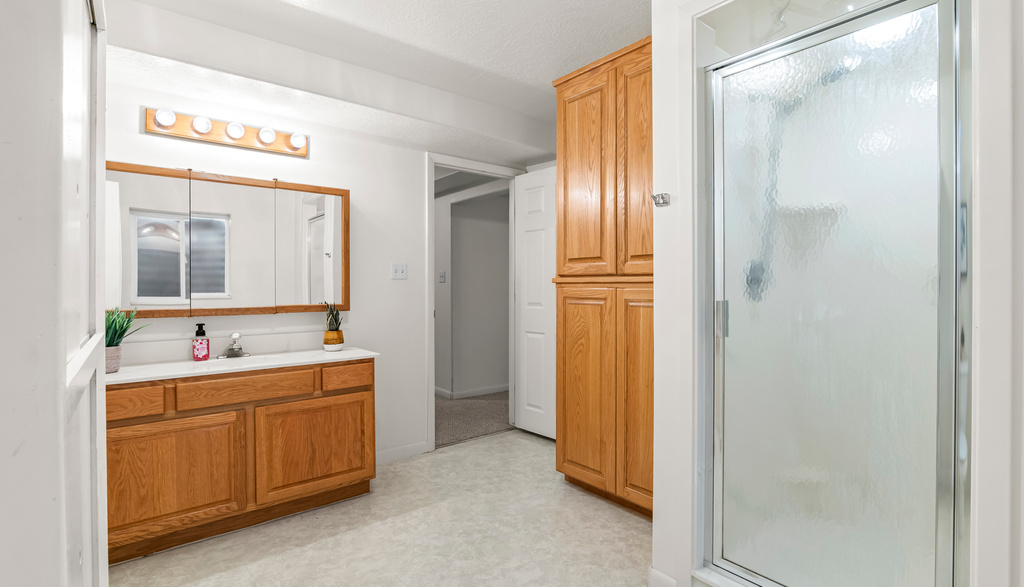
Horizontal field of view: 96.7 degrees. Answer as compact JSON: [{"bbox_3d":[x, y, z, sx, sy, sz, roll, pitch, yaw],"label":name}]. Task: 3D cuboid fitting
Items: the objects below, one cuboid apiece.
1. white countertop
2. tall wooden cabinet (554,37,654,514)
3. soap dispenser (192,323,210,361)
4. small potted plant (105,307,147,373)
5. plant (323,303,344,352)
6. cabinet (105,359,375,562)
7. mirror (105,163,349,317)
[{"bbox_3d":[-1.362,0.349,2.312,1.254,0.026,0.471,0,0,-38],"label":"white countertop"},{"bbox_3d":[0.758,-0.053,2.526,0.610,2.371,0.895,0,0,-38],"label":"tall wooden cabinet"},{"bbox_3d":[-1.558,0.244,2.281,0.068,0.185,0.055,0,0,-38],"label":"soap dispenser"},{"bbox_3d":[-1.746,0.198,1.972,0.250,0.280,0.250,0,0,-38],"label":"small potted plant"},{"bbox_3d":[-1.043,0.194,2.669,0.115,0.277,0.115,0,0,-38],"label":"plant"},{"bbox_3d":[-1.367,0.748,2.317,1.203,0.777,0.460,0,0,-38],"label":"cabinet"},{"bbox_3d":[-1.493,-0.249,2.443,1.210,0.729,0.098,0,0,-38],"label":"mirror"}]

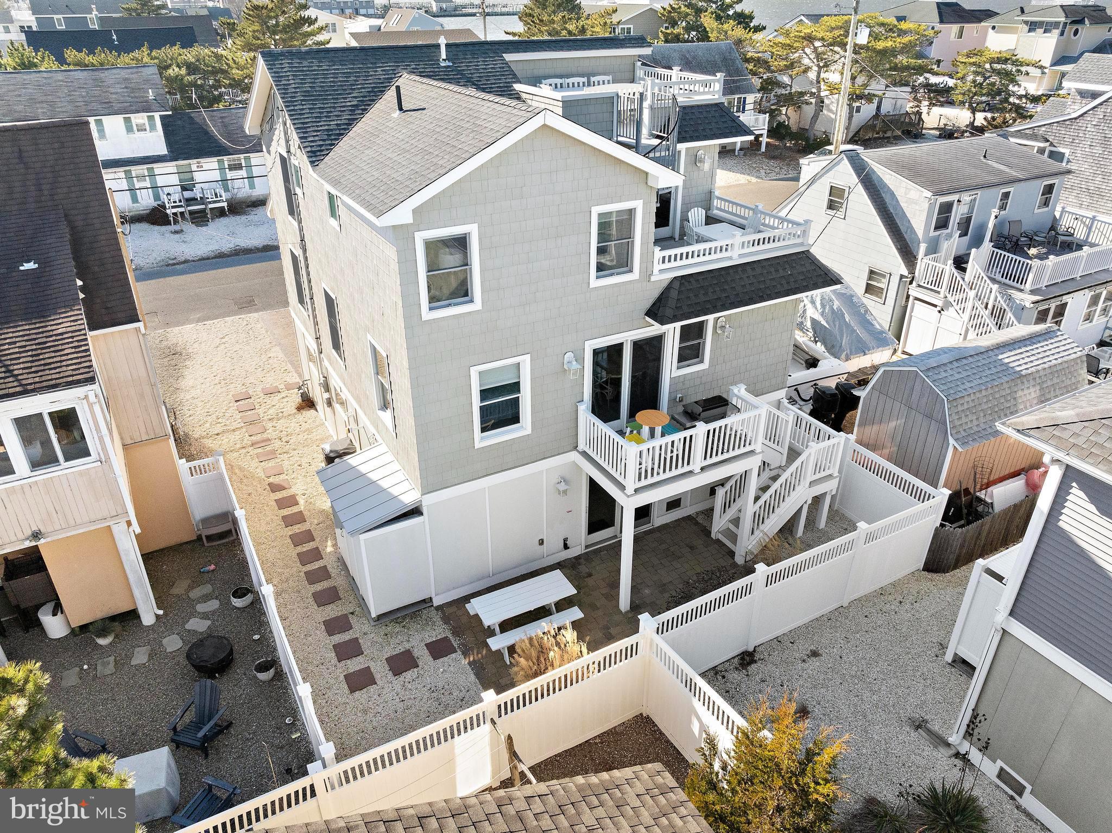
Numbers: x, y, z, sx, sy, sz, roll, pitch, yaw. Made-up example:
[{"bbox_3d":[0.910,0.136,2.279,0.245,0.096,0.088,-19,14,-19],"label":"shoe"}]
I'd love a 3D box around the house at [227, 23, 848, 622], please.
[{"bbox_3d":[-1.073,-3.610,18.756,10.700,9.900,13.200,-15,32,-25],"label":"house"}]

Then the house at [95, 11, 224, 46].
[{"bbox_3d":[-42.369,-38.357,82.725,11.200,8.200,10.500,-15,32,-26],"label":"house"}]

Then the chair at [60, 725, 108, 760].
[{"bbox_3d":[-7.244,5.067,11.584,0.800,0.900,0.660,10,30,18],"label":"chair"}]

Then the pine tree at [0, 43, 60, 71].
[{"bbox_3d":[-33.496,-19.966,50.000,5.000,7.600,5.000,-15,32,-26],"label":"pine tree"}]

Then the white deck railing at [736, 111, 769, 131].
[{"bbox_3d":[14.040,-21.852,57.238,3.200,1.200,1.800,-15,32,-25],"label":"white deck railing"}]

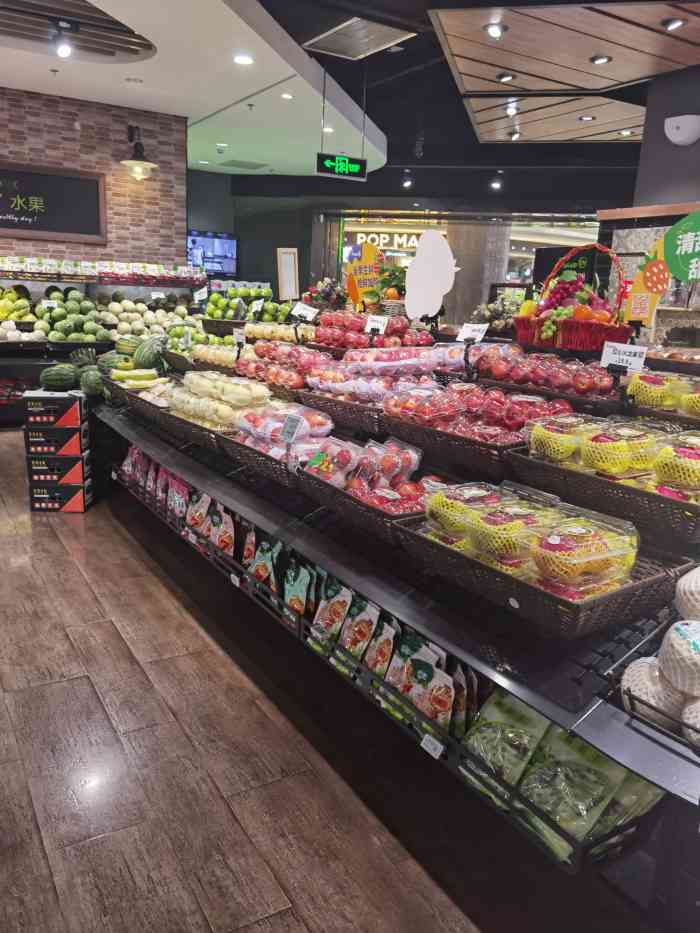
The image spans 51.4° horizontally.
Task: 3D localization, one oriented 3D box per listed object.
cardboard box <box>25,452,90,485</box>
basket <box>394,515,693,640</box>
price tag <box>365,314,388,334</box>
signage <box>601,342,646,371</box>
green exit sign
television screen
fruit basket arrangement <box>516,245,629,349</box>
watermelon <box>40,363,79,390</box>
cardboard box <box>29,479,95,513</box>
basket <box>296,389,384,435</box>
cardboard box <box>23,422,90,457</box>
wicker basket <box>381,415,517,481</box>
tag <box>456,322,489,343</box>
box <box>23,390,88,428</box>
[{"bbox_3d":[-1.982,0.009,4.992,0.349,0.196,0.254,1,12,-9],"label":"cardboard box"},{"bbox_3d":[0.421,0.212,1.708,0.350,0.105,0.615,-12,17,-29],"label":"basket"},{"bbox_3d":[0.124,-0.652,3.353,0.115,0.080,0.006,13,2,41],"label":"price tag"},{"bbox_3d":[0.851,-0.342,2.260,0.010,0.083,0.150,9,7,-32],"label":"signage"},{"bbox_3d":[-0.046,-1.956,4.750,0.360,0.130,0.030,-4,14,-28],"label":"green exit sign"},{"bbox_3d":[-2.492,-3.631,12.553,1.160,0.660,0.070,-5,14,-30],"label":"television screen"},{"bbox_3d":[0.929,-0.701,3.026,0.290,0.430,0.430,-5,14,-30],"label":"fruit basket arrangement"},{"bbox_3d":[-1.943,-0.595,4.868,0.265,0.185,0.190,0,12,-7],"label":"watermelon"},{"bbox_3d":[-1.995,0.197,5.051,0.349,0.196,0.254,1,12,-9],"label":"cardboard box"},{"bbox_3d":[0.111,-0.220,2.966,0.350,0.105,0.630,-12,17,-29],"label":"basket"},{"bbox_3d":[-1.952,-0.187,4.877,0.348,0.185,0.260,0,12,-7],"label":"cardboard box"},{"bbox_3d":[0.434,-0.094,2.438,0.350,0.105,0.607,-12,17,-29],"label":"wicker basket"},{"bbox_3d":[0.483,-0.524,2.858,0.010,0.085,0.148,24,-2,-33],"label":"tag"},{"bbox_3d":[-1.995,-0.387,4.968,0.349,0.196,0.254,1,12,-9],"label":"box"}]

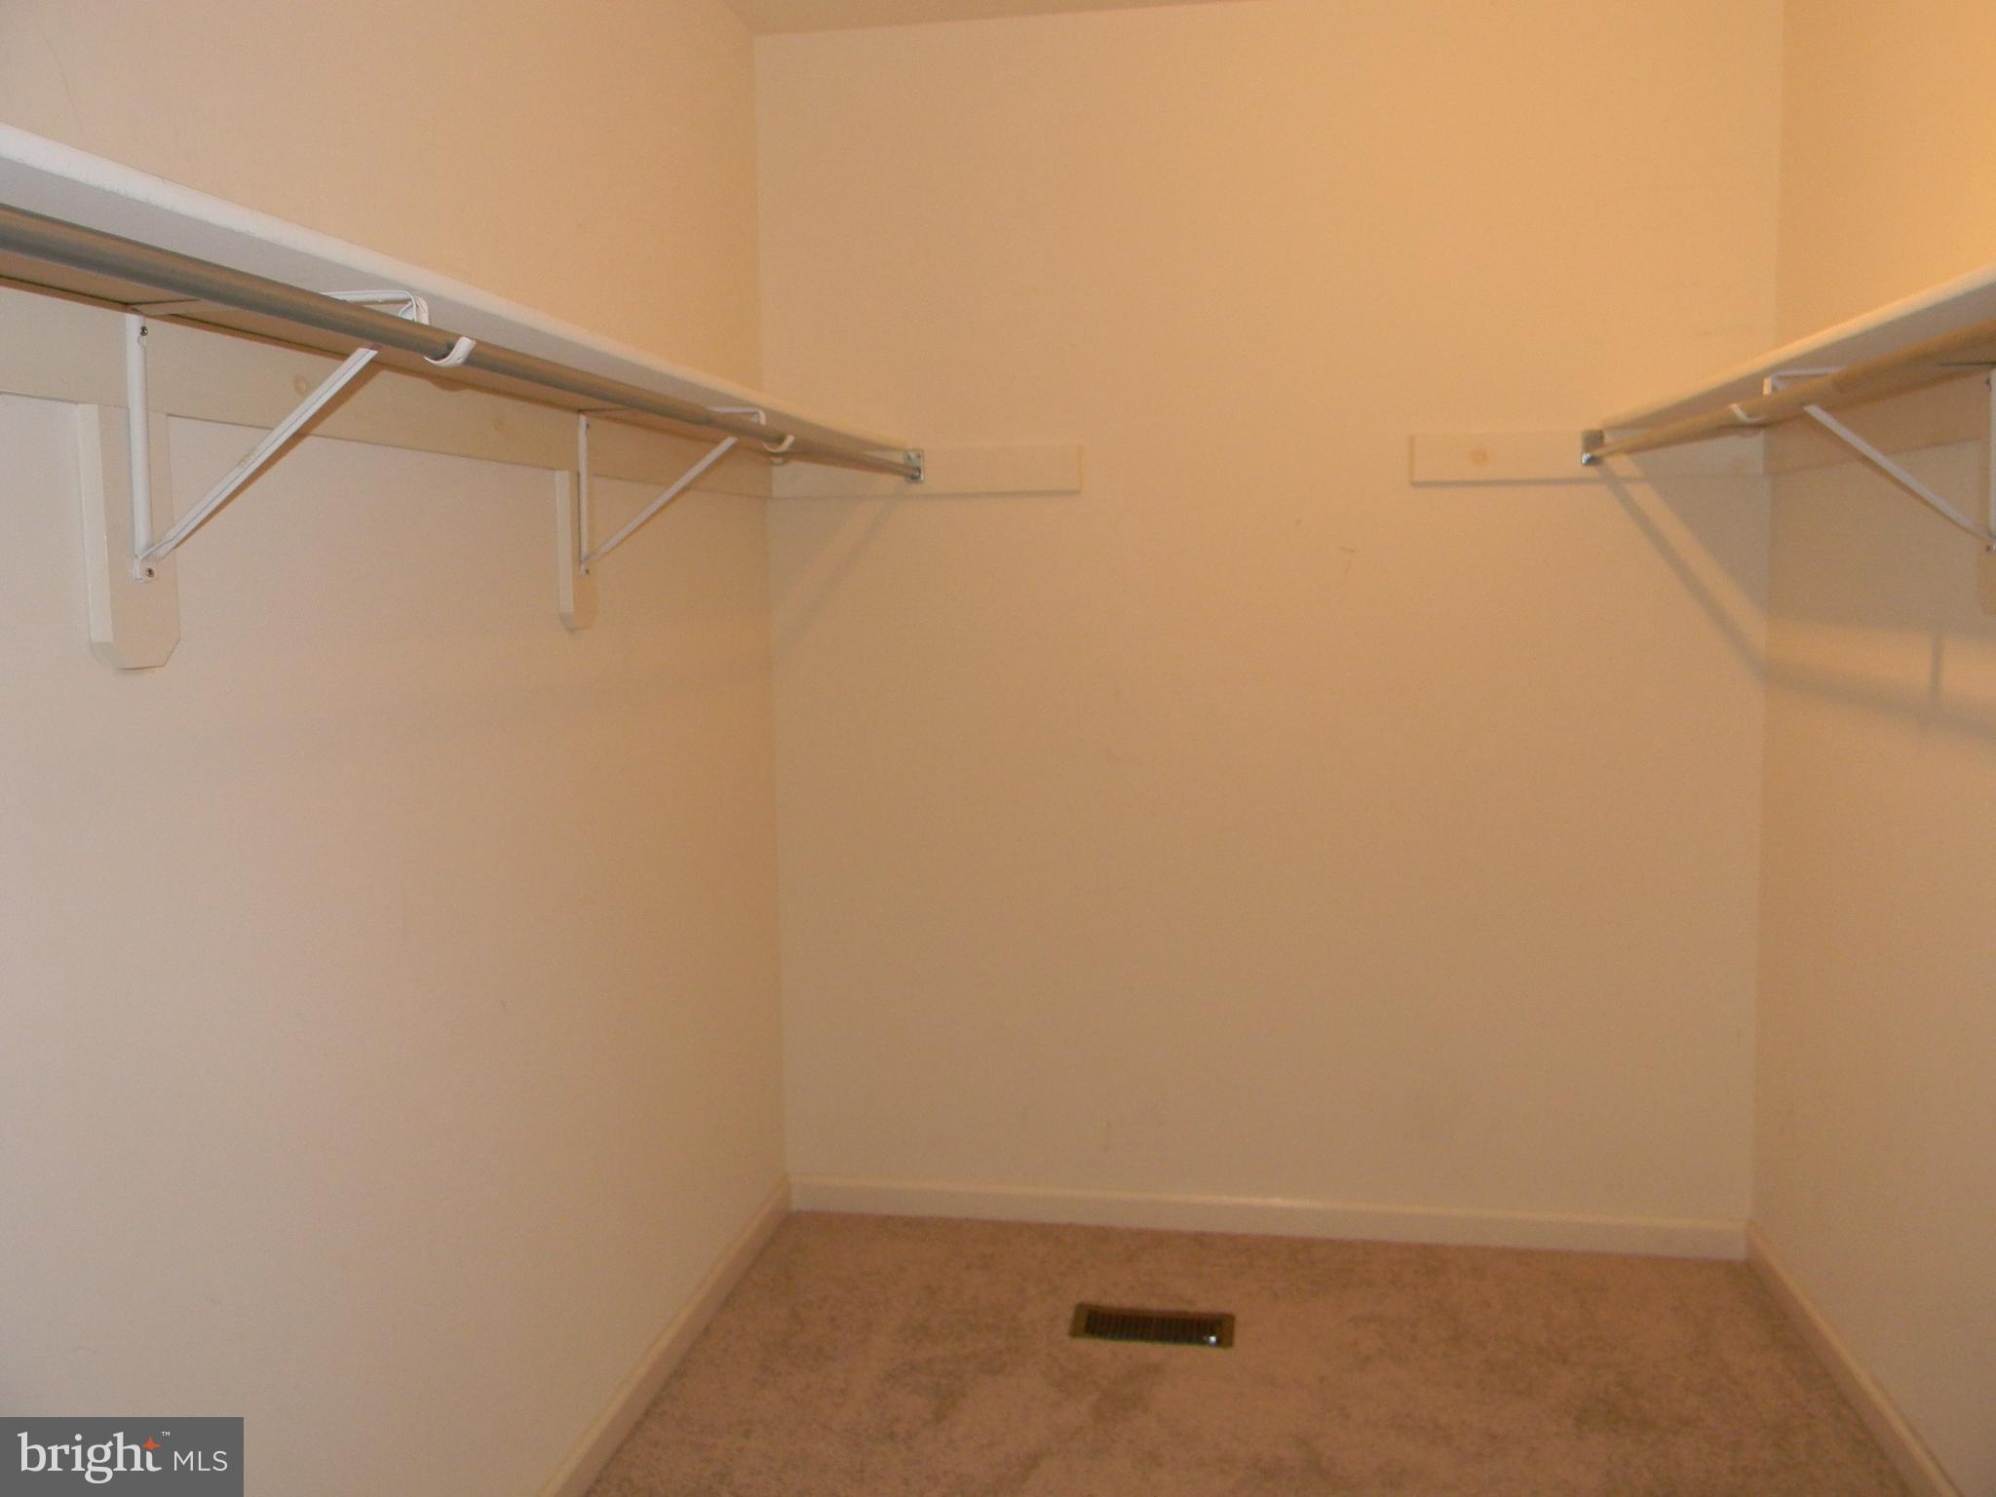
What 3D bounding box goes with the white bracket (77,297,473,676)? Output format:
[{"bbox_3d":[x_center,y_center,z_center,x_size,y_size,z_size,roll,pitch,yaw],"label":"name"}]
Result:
[{"bbox_3d":[-0.603,-0.227,1.383,0.331,0.316,0.088,0,6,9],"label":"white bracket"}]

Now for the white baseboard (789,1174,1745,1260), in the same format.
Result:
[{"bbox_3d":[0.507,0.958,3.296,1.923,0.079,0.015,0,6,9],"label":"white baseboard"}]

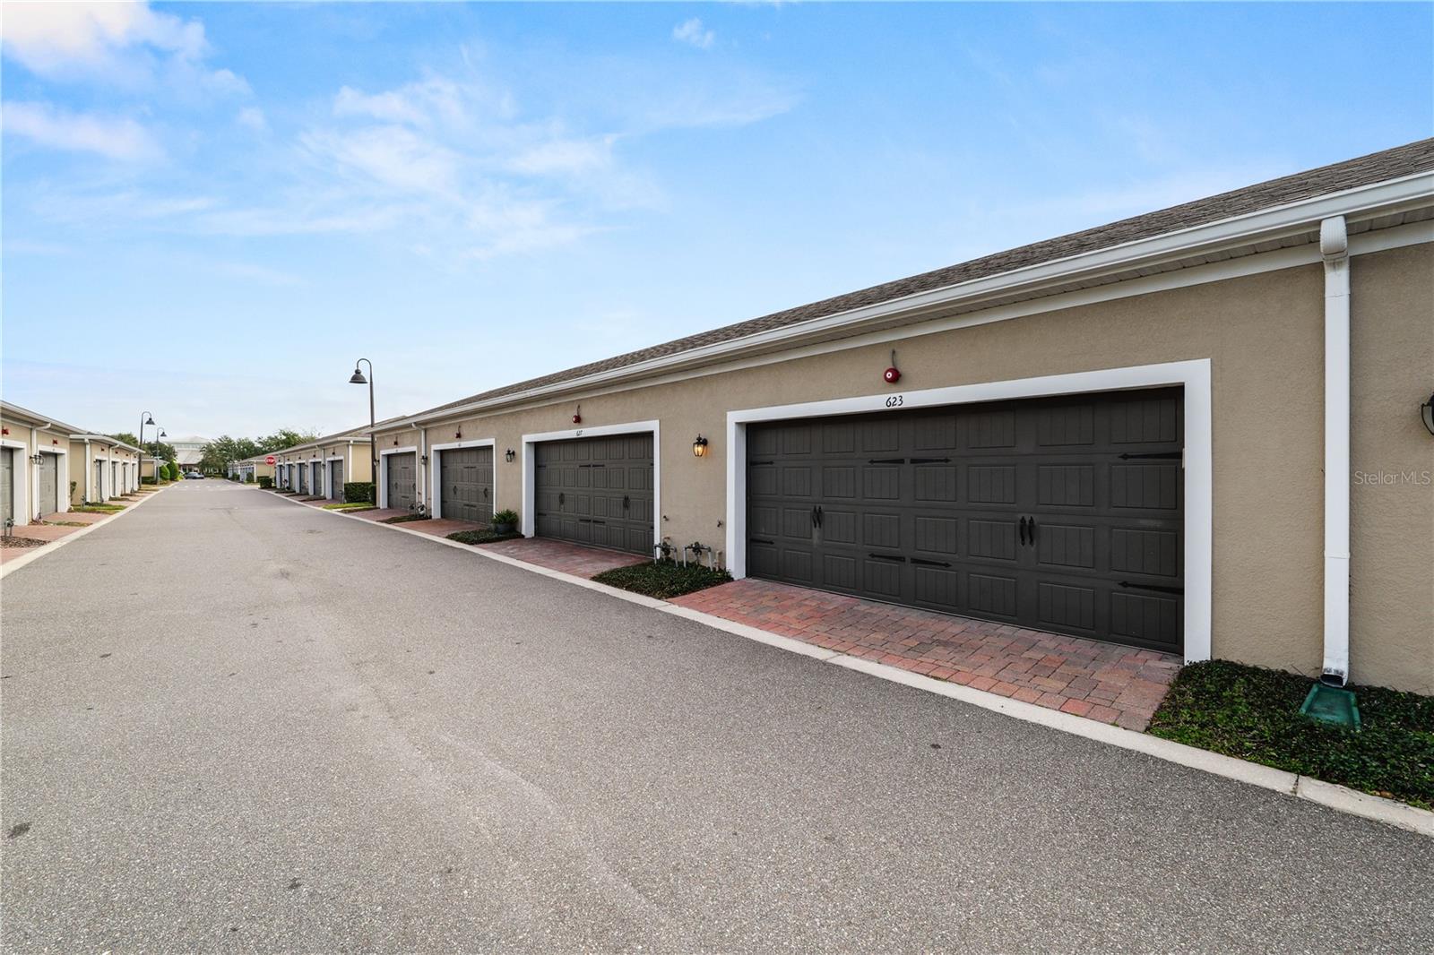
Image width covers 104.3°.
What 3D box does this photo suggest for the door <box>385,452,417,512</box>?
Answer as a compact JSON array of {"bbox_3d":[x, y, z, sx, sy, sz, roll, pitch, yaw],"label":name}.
[{"bbox_3d":[-11.666,0.204,20.848,0.080,2.140,4.850,0,1,-43],"label":"door"}]

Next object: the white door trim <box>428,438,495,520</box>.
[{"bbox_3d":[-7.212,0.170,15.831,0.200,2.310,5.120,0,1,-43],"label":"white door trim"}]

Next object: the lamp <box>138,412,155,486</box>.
[{"bbox_3d":[-47.584,-2.233,46.553,0.980,6.400,0.680,0,1,-43],"label":"lamp"}]

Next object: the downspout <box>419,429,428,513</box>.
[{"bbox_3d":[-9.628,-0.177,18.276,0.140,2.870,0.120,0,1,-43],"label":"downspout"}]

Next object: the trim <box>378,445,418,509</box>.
[{"bbox_3d":[-11.797,0.125,20.724,0.200,2.310,5.120,0,1,-43],"label":"trim"}]

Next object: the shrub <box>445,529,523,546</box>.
[{"bbox_3d":[-5.217,1.271,12.596,1.400,0.160,2.050,0,1,-43],"label":"shrub"}]

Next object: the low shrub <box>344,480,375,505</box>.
[{"bbox_3d":[-17.024,0.741,26.950,1.500,0.950,0.850,0,1,-43],"label":"low shrub"}]

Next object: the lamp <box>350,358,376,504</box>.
[{"bbox_3d":[-15.504,-2.008,24.447,1.000,6.350,0.700,0,1,-43],"label":"lamp"}]

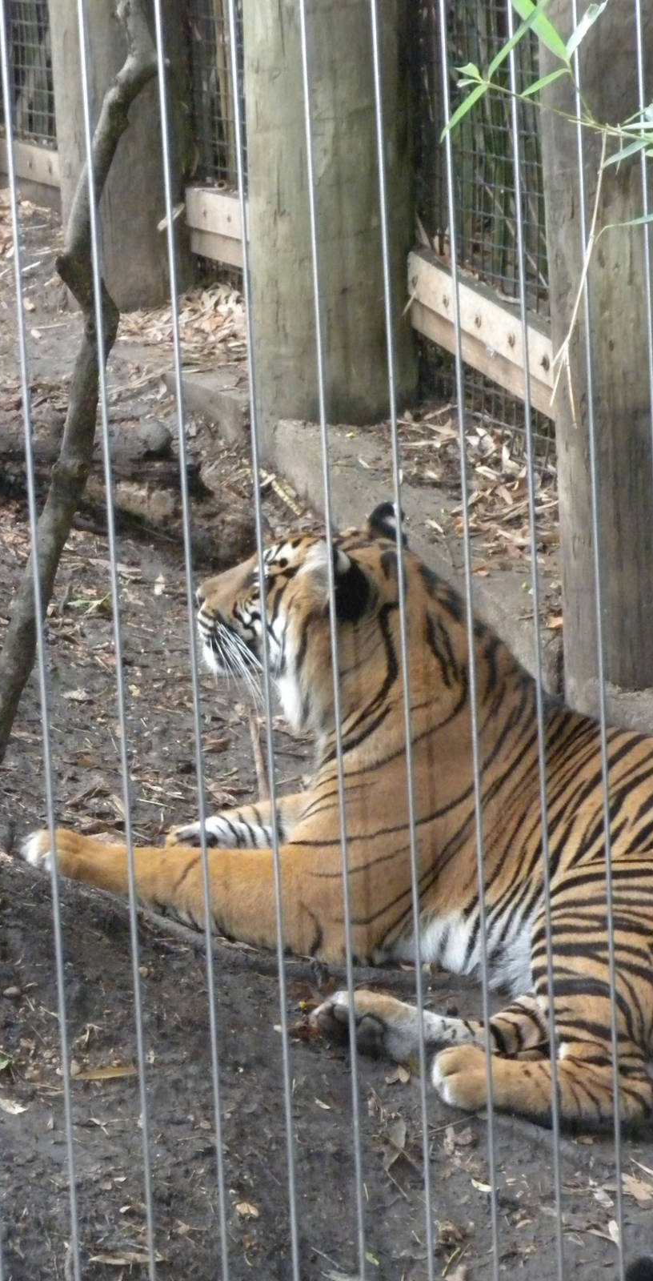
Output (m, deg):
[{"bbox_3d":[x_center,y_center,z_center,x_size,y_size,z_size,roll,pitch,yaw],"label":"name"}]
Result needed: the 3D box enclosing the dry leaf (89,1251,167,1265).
[{"bbox_3d":[-0.230,0.715,5.100,0.090,0.010,0.024,-3,12,1],"label":"dry leaf"}]

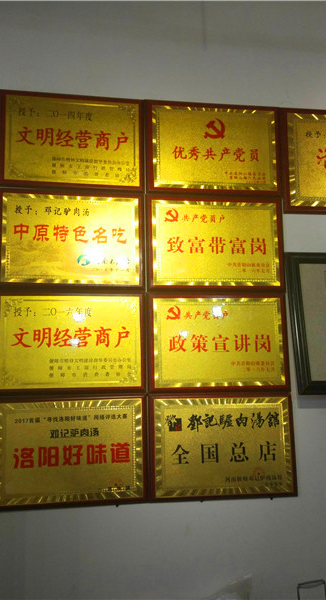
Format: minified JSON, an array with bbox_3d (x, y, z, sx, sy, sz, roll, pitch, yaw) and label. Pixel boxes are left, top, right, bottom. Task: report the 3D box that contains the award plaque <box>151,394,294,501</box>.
[{"bbox_3d":[0.201,0.490,2.162,0.501,0.339,0.020,1,-10,-10],"label":"award plaque"}]

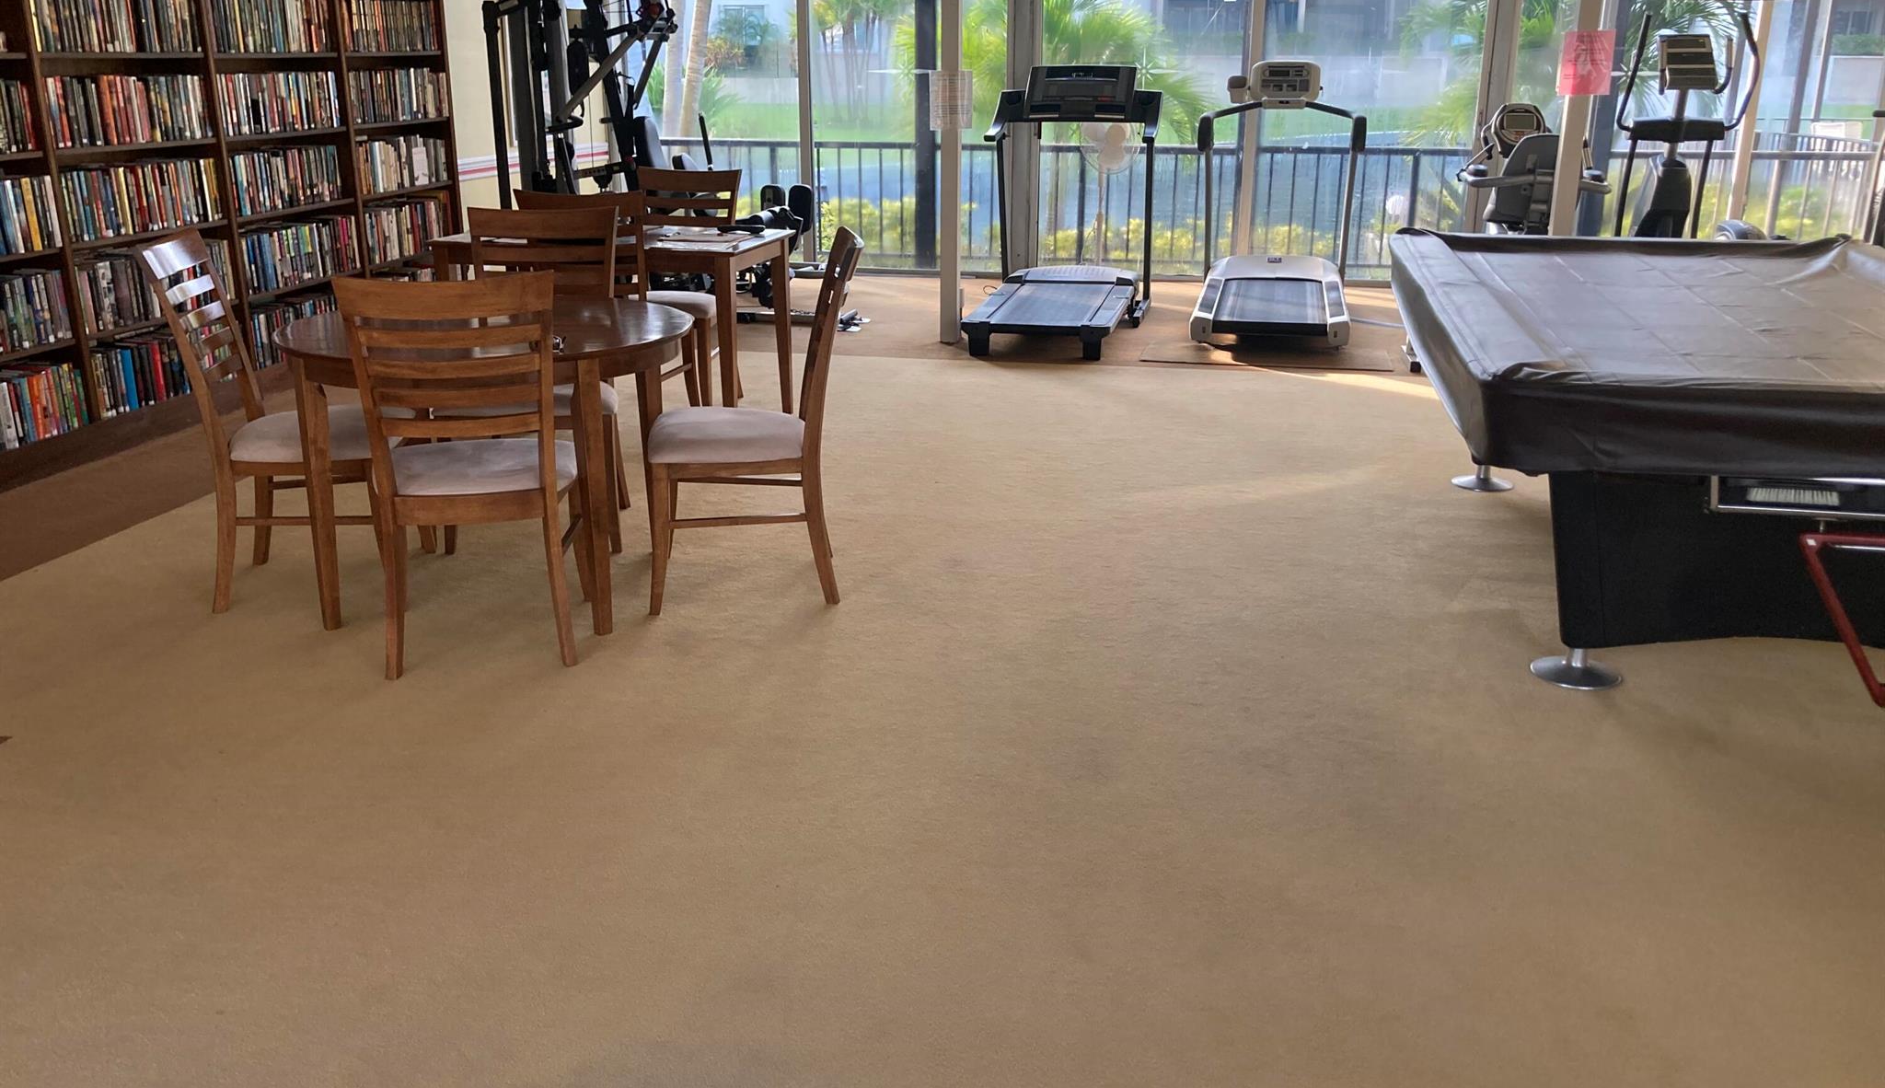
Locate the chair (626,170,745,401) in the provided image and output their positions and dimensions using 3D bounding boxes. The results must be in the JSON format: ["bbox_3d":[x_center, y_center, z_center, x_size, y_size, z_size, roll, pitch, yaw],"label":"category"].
[{"bbox_3d":[-1.132,-1.045,6.357,0.490,0.980,0.590,4,19,12],"label":"chair"}]

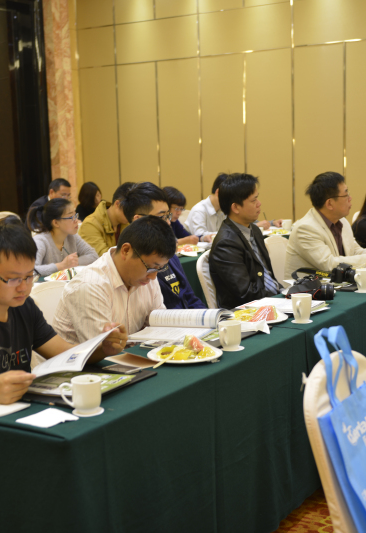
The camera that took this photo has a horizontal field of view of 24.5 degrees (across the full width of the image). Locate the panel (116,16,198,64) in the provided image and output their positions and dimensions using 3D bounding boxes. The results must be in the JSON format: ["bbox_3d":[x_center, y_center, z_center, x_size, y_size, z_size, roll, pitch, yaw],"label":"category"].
[{"bbox_3d":[-0.362,-3.090,11.554,1.361,0.554,0.060,3,9,32],"label":"panel"}]

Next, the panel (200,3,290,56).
[{"bbox_3d":[0.705,-2.718,9.766,1.224,0.482,0.040,4,10,34],"label":"panel"}]

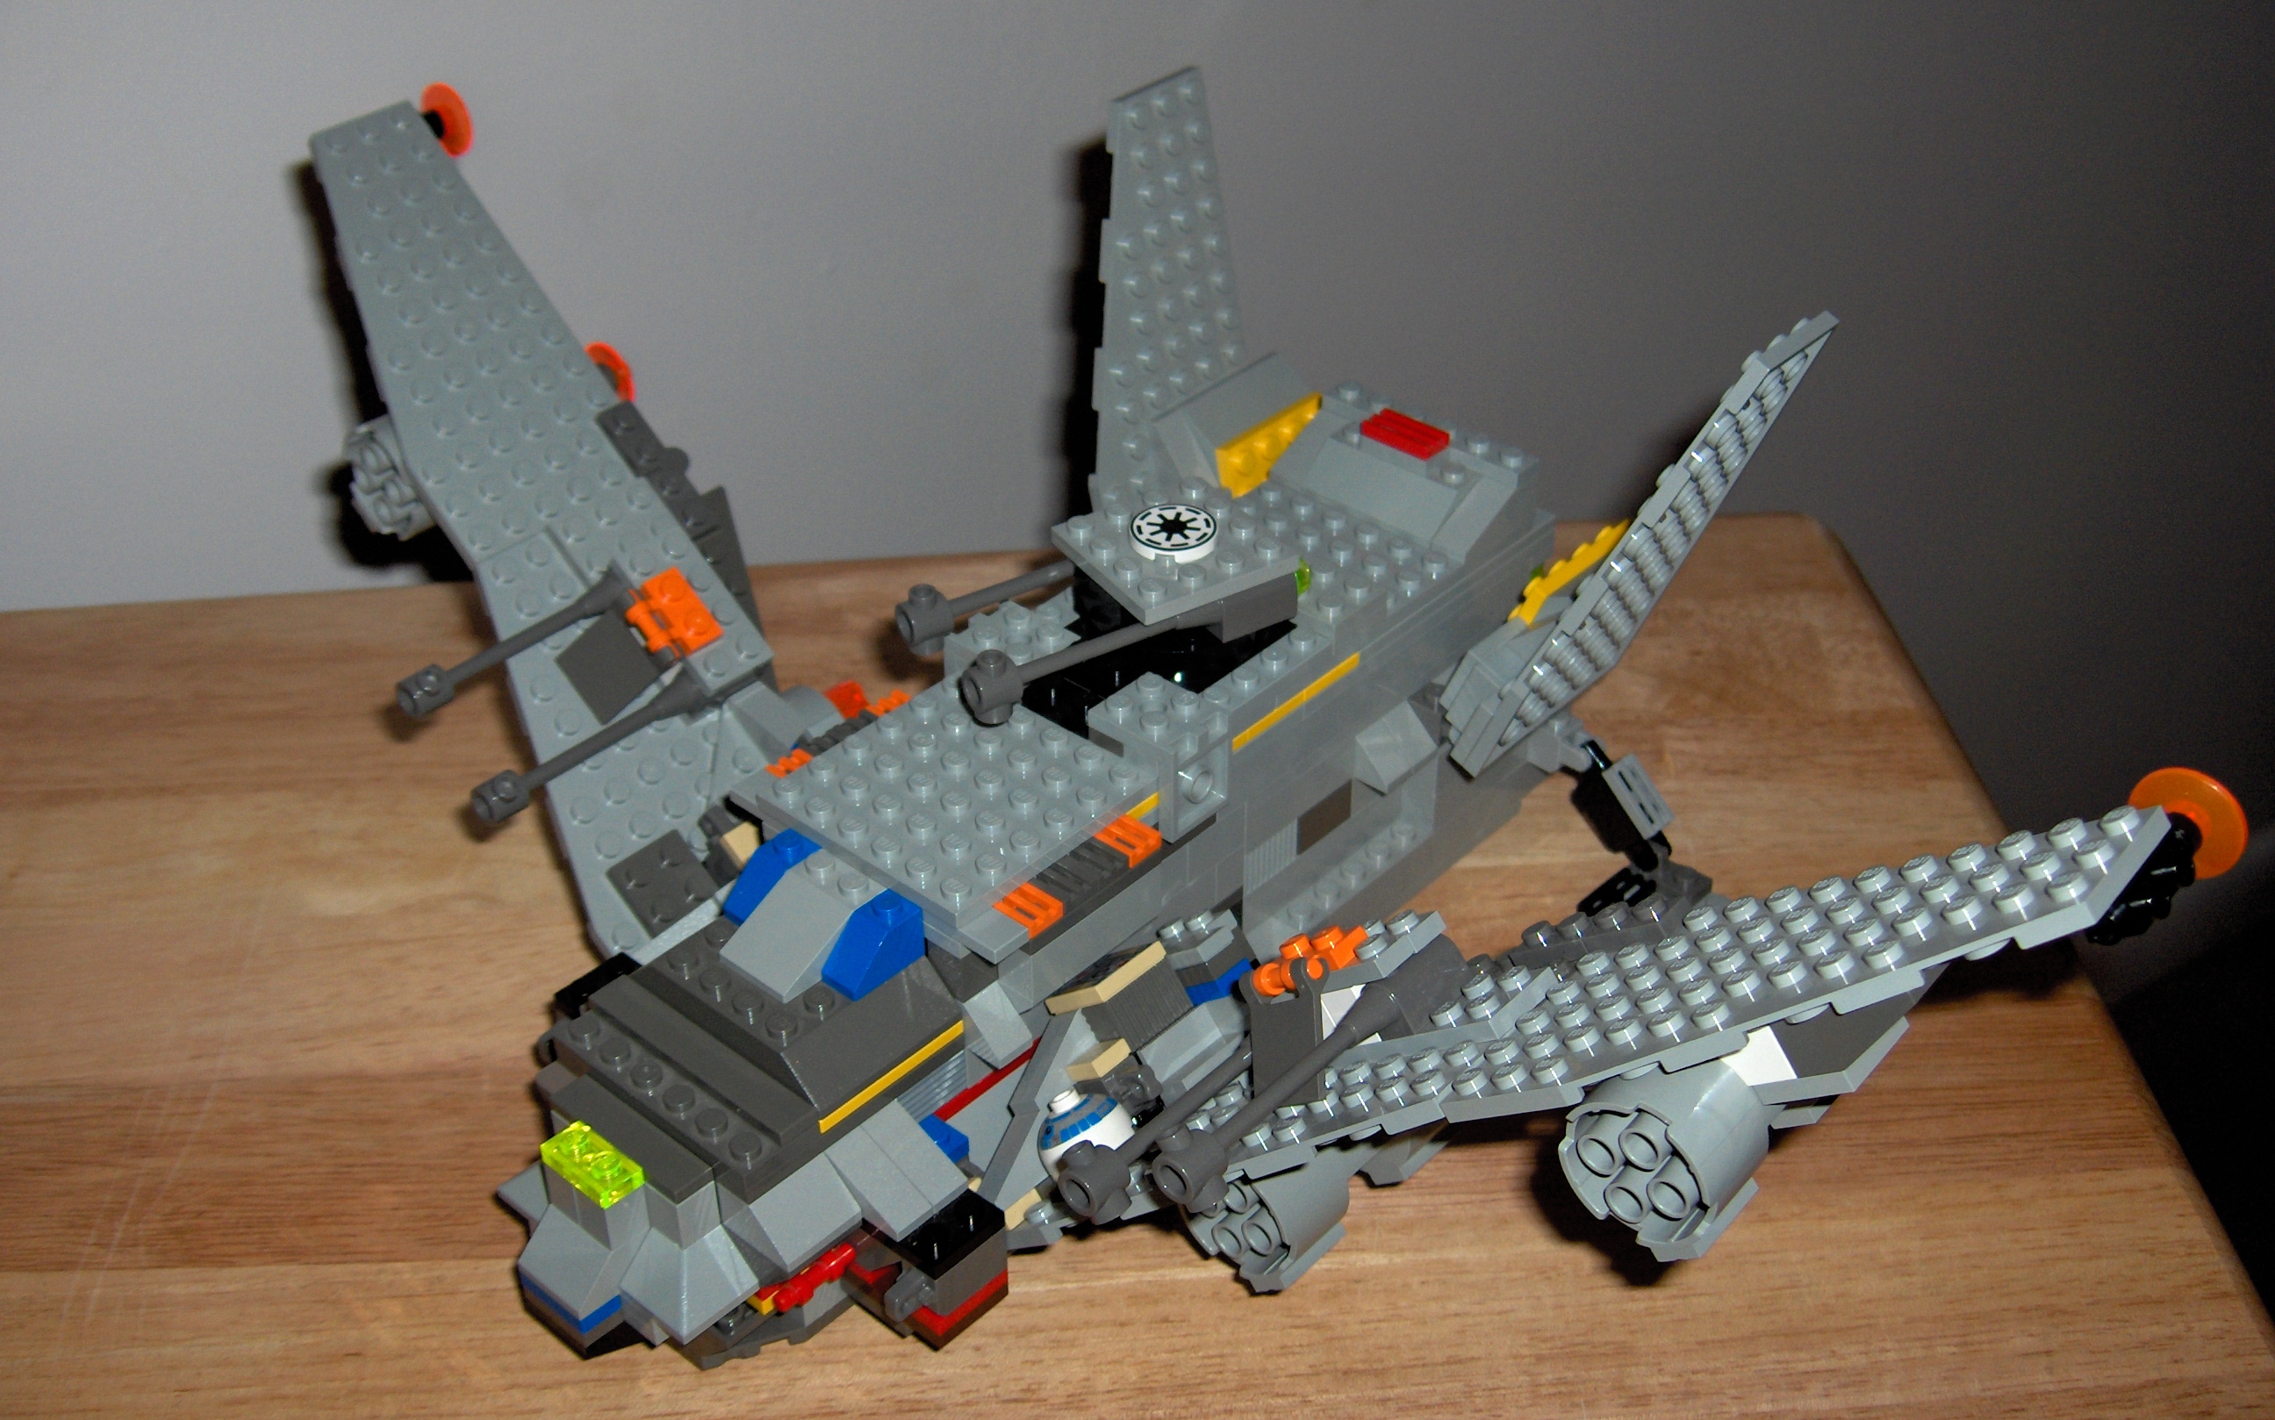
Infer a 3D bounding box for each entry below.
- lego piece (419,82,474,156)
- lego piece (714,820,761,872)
[{"bbox_3d":[-0.147,-0.126,0.548,0.005,0.016,0.016,-33,86,-35],"label":"lego piece"},{"bbox_3d":[-0.070,0.025,0.465,0.008,0.003,0.008,-33,82,-37],"label":"lego piece"}]

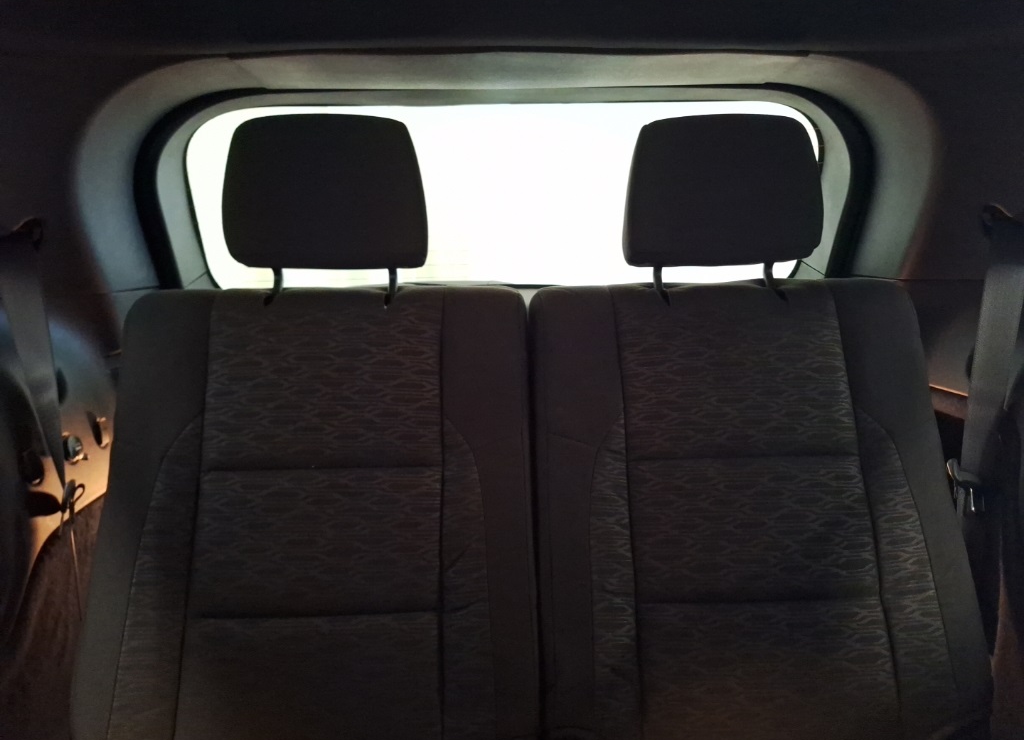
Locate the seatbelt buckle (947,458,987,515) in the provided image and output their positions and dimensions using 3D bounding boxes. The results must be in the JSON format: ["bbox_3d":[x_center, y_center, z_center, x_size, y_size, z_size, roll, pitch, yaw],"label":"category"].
[{"bbox_3d":[0.573,0.148,0.860,0.020,0.065,0.054,-19,18,-8],"label":"seatbelt buckle"}]

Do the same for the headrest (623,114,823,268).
[{"bbox_3d":[0.271,-0.229,0.885,0.245,0.188,0.110,-1,-4,-2],"label":"headrest"}]

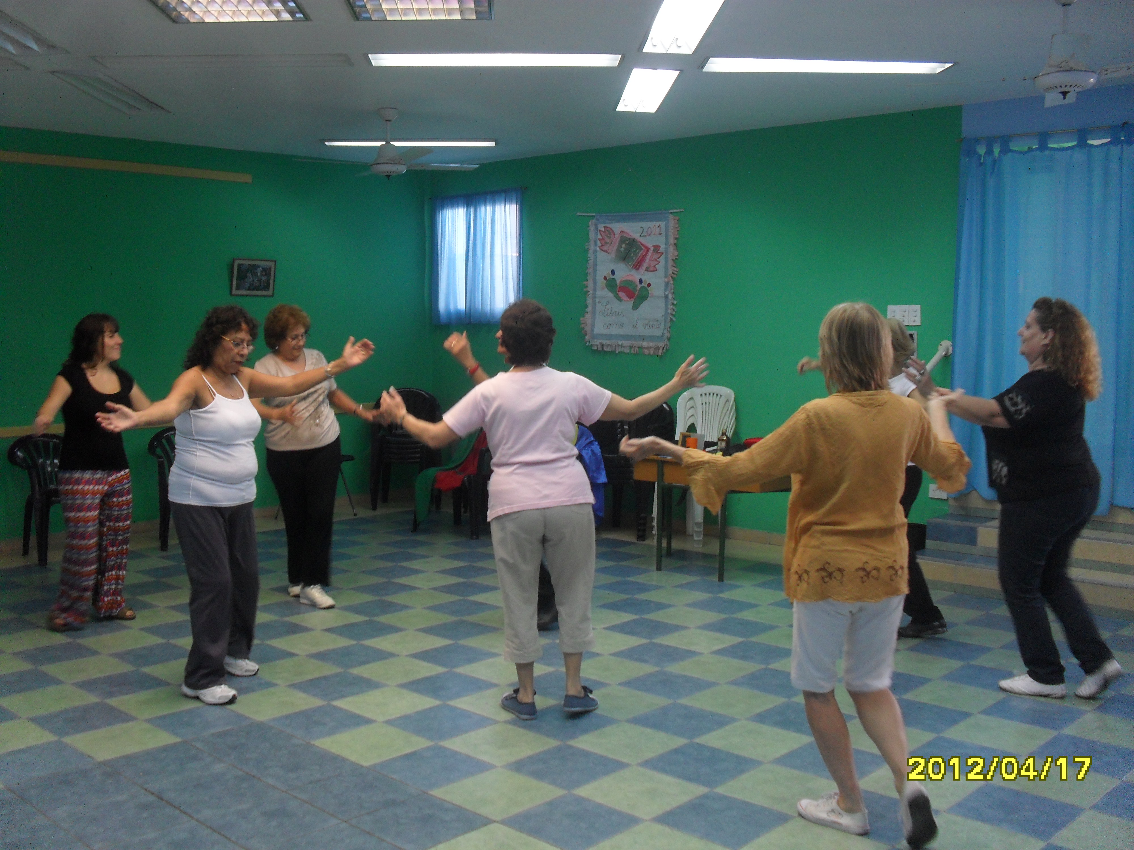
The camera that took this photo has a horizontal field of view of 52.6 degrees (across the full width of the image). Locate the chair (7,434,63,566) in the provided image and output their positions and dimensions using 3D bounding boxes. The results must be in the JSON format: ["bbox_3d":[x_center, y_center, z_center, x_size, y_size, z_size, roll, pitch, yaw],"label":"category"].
[{"bbox_3d":[-3.350,0.469,7.720,0.560,0.810,0.560,-4,6,-45],"label":"chair"}]

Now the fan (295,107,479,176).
[{"bbox_3d":[-1.099,-1.740,7.066,1.220,0.422,1.220,-2,5,-23],"label":"fan"}]

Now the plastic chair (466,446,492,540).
[{"bbox_3d":[-0.403,0.409,8.472,0.570,0.800,0.560,2,4,17],"label":"plastic chair"}]

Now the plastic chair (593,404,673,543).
[{"bbox_3d":[0.455,0.321,8.465,0.570,0.990,0.600,4,5,37],"label":"plastic chair"}]

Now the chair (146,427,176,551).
[{"bbox_3d":[-2.579,0.422,8.002,0.580,0.810,0.560,-2,5,-33],"label":"chair"}]

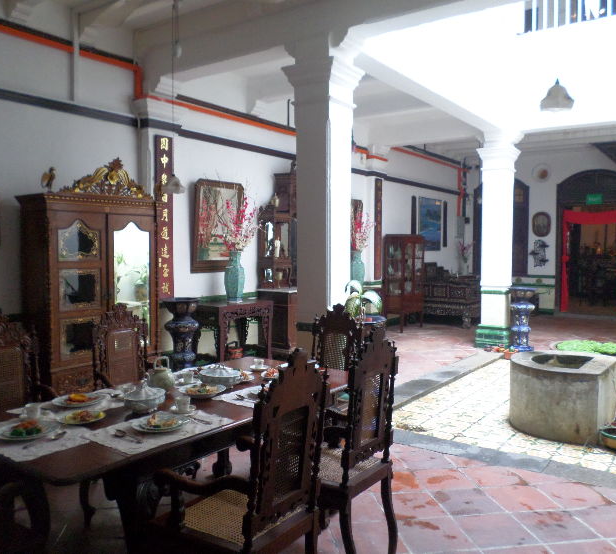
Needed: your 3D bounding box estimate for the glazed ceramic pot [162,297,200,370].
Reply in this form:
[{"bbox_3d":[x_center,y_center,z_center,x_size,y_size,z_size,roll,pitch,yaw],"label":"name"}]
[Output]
[{"bbox_3d":[-1.342,0.704,5.603,0.400,0.930,0.400,1,4,0],"label":"glazed ceramic pot"}]

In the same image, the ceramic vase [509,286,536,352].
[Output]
[{"bbox_3d":[3.168,0.625,7.843,0.380,0.930,0.380,3,4,37],"label":"ceramic vase"}]

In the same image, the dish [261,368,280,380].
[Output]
[{"bbox_3d":[-0.212,0.559,3.128,0.135,0.047,0.135,1,4,0],"label":"dish"}]

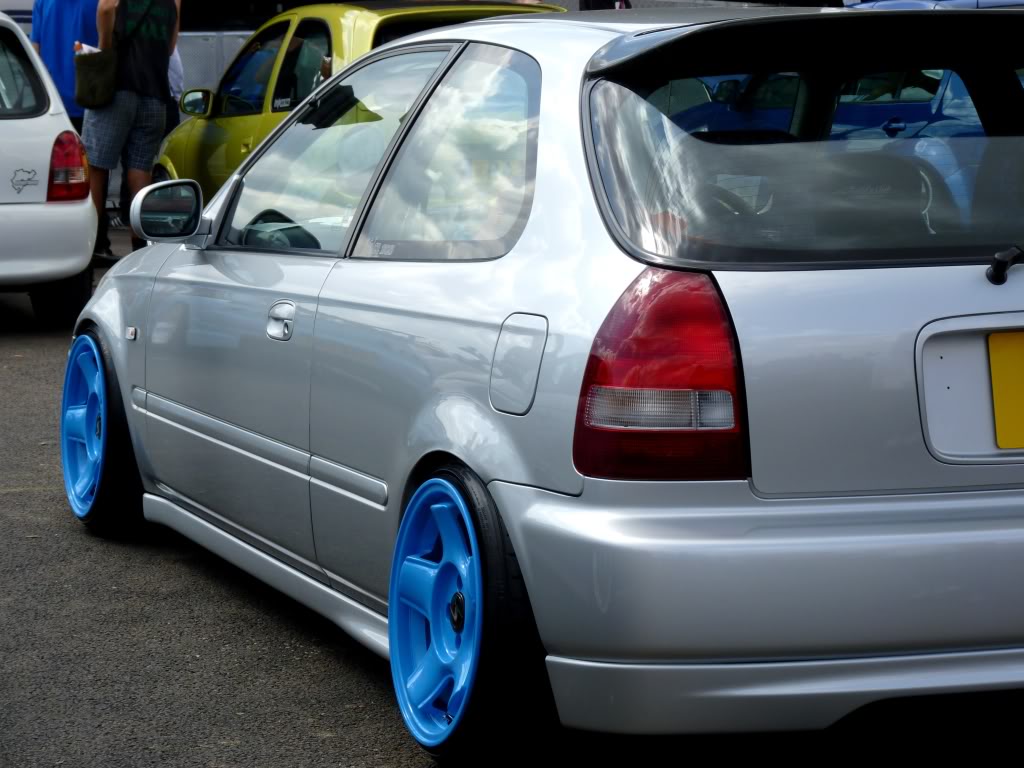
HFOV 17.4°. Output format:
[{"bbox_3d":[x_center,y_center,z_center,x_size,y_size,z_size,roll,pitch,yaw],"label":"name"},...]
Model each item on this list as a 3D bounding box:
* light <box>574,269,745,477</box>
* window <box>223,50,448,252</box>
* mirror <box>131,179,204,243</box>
[{"bbox_3d":[0.210,-0.013,4.824,0.247,0.302,0.161,-1,6,-10],"label":"light"},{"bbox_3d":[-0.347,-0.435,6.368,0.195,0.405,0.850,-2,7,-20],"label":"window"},{"bbox_3d":[-0.707,-0.352,6.768,0.152,0.129,0.110,-2,7,-20],"label":"mirror"}]

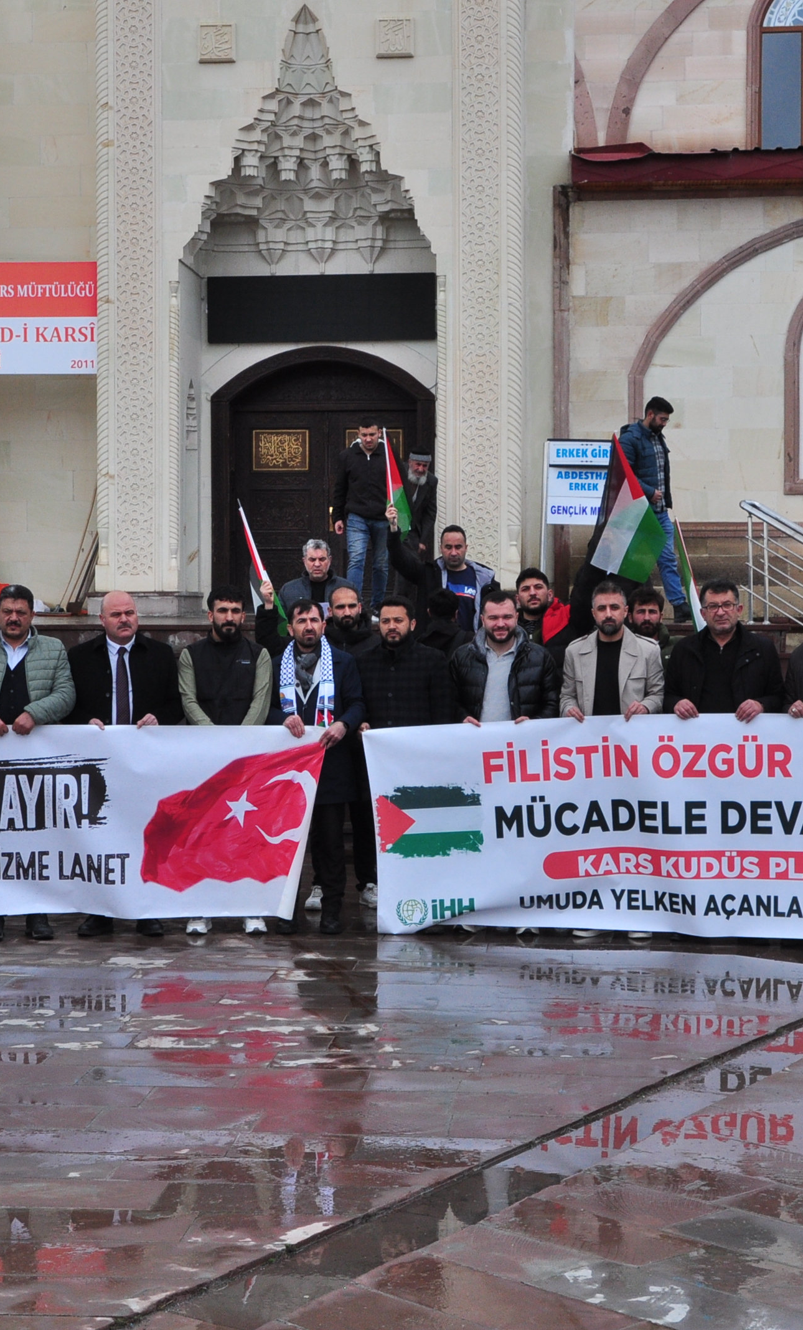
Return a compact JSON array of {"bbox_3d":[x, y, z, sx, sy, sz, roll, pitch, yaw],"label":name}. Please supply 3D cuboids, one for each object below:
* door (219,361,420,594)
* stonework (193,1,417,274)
[{"bbox_3d":[-0.707,-1.675,19.570,1.980,2.360,0.300,0,2,5],"label":"door"},{"bbox_3d":[-0.799,-4.581,18.912,2.000,2.130,1.000,0,2,5],"label":"stonework"}]

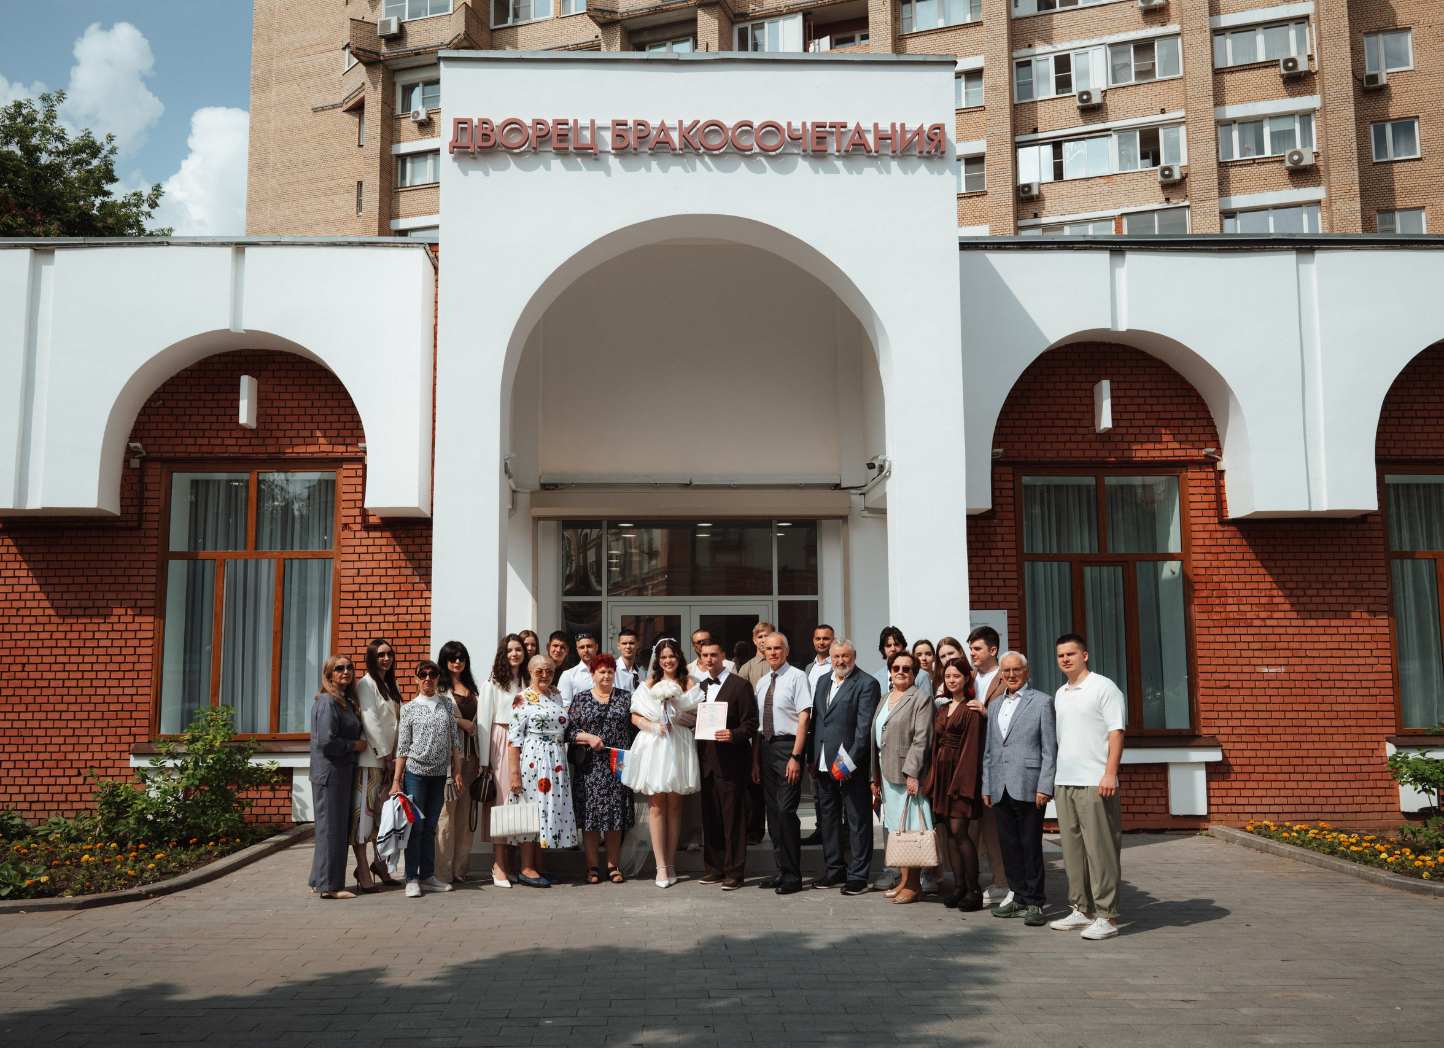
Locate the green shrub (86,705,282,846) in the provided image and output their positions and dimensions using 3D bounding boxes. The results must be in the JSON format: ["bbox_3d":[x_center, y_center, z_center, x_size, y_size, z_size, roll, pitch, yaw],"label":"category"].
[{"bbox_3d":[-4.680,2.165,10.630,1.600,1.180,1.150,0,-6,-1],"label":"green shrub"}]

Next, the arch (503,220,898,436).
[{"bbox_3d":[-0.240,-1.655,10.430,3.300,1.870,0.580,0,-6,-1],"label":"arch"}]

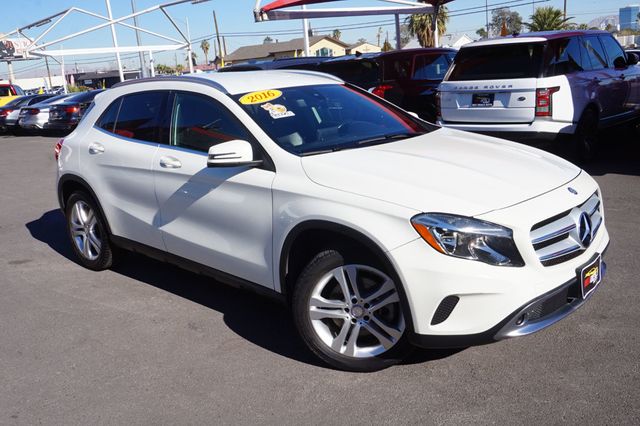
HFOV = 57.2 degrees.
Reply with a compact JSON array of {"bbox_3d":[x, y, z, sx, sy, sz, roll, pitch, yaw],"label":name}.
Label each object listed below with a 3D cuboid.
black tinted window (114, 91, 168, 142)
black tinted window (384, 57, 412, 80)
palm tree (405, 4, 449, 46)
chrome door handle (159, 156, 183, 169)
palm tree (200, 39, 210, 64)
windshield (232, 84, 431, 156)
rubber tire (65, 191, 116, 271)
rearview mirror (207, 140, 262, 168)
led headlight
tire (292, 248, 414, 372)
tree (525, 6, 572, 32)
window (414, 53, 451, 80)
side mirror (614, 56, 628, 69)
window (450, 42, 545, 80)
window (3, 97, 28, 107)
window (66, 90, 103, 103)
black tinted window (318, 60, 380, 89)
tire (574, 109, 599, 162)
[{"bbox_3d":[-1.242,-0.678,4.148,0.750,0.370,0.060,10,-6,41],"label":"black tinted window"},{"bbox_3d":[1.315,-2.369,9.661,0.070,0.380,0.800,-13,3,45],"label":"black tinted window"},{"bbox_3d":[7.966,-12.533,43.352,3.300,5.740,3.300,-3,14,1],"label":"palm tree"},{"bbox_3d":[-0.936,-0.315,3.679,0.235,0.060,0.060,10,19,40],"label":"chrome door handle"},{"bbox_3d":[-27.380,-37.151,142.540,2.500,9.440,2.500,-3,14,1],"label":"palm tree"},{"bbox_3d":[0.160,-0.650,3.810,0.880,0.130,1.360,36,34,29],"label":"windshield"},{"bbox_3d":[-1.826,0.119,4.766,0.690,0.690,0.240,10,19,40],"label":"rubber tire"},{"bbox_3d":[-0.471,-0.329,3.241,0.170,0.160,0.250,10,19,40],"label":"rearview mirror"},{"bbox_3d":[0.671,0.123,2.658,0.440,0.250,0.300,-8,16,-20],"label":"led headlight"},{"bbox_3d":[0.209,0.467,2.979,0.685,0.685,0.235,3,15,22],"label":"tire"},{"bbox_3d":[19.487,-14.967,50.000,4.000,5.100,4.000,-3,15,0],"label":"tree"},{"bbox_3d":[1.860,-2.452,9.935,0.080,0.430,1.000,-17,1,44],"label":"window"},{"bbox_3d":[4.837,-2.411,9.406,0.250,0.200,0.160,10,19,42],"label":"side mirror"},{"bbox_3d":[2.397,-2.077,8.086,1.280,0.500,0.080,10,-4,42],"label":"window"},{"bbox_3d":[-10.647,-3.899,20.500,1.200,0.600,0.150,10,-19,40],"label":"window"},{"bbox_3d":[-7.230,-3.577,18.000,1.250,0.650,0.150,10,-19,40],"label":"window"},{"bbox_3d":[0.496,-2.315,9.721,1.200,0.500,0.120,10,-9,40],"label":"black tinted window"},{"bbox_3d":[3.729,-1.115,8.446,0.280,0.780,0.780,10,19,42],"label":"tire"}]

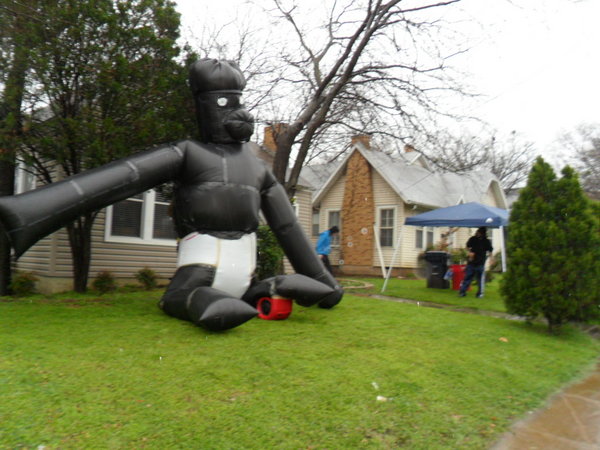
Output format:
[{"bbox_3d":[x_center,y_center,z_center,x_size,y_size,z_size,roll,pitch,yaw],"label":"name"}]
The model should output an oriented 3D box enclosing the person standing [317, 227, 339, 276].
[{"bbox_3d":[0.883,0.868,14.500,0.650,1.680,0.520,2,-5,3],"label":"person standing"}]

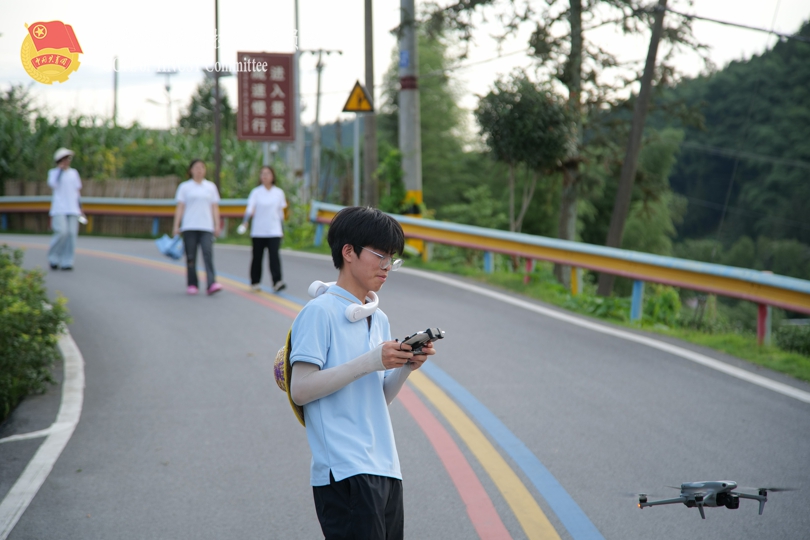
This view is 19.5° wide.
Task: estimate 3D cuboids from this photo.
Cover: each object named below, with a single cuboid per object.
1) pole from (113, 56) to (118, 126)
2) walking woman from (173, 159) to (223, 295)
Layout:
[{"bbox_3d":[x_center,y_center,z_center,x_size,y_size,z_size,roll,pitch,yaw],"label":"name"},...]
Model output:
[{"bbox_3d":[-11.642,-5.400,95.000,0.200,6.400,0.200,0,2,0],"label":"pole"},{"bbox_3d":[-2.459,-0.516,28.000,0.570,1.600,0.450,0,2,-9],"label":"walking woman"}]

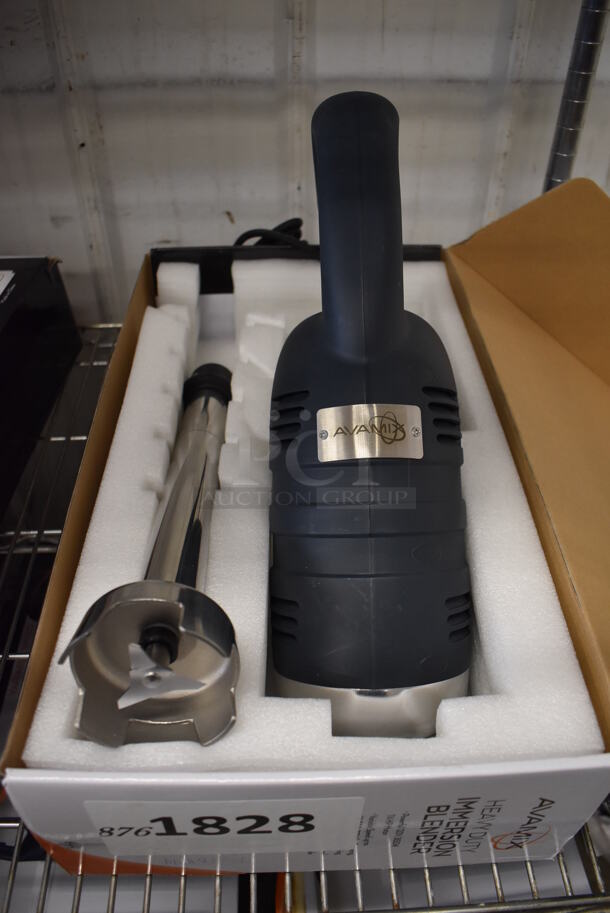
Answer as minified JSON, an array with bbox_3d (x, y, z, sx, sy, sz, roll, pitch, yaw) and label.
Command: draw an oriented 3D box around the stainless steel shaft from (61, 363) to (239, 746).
[{"bbox_3d":[-0.076,0.019,0.464,0.083,0.083,0.357,-3,29,-1],"label":"stainless steel shaft"}]

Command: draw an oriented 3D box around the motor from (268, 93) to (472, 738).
[{"bbox_3d":[0.037,-0.033,0.424,0.121,0.133,0.380,-2,85,3],"label":"motor"}]

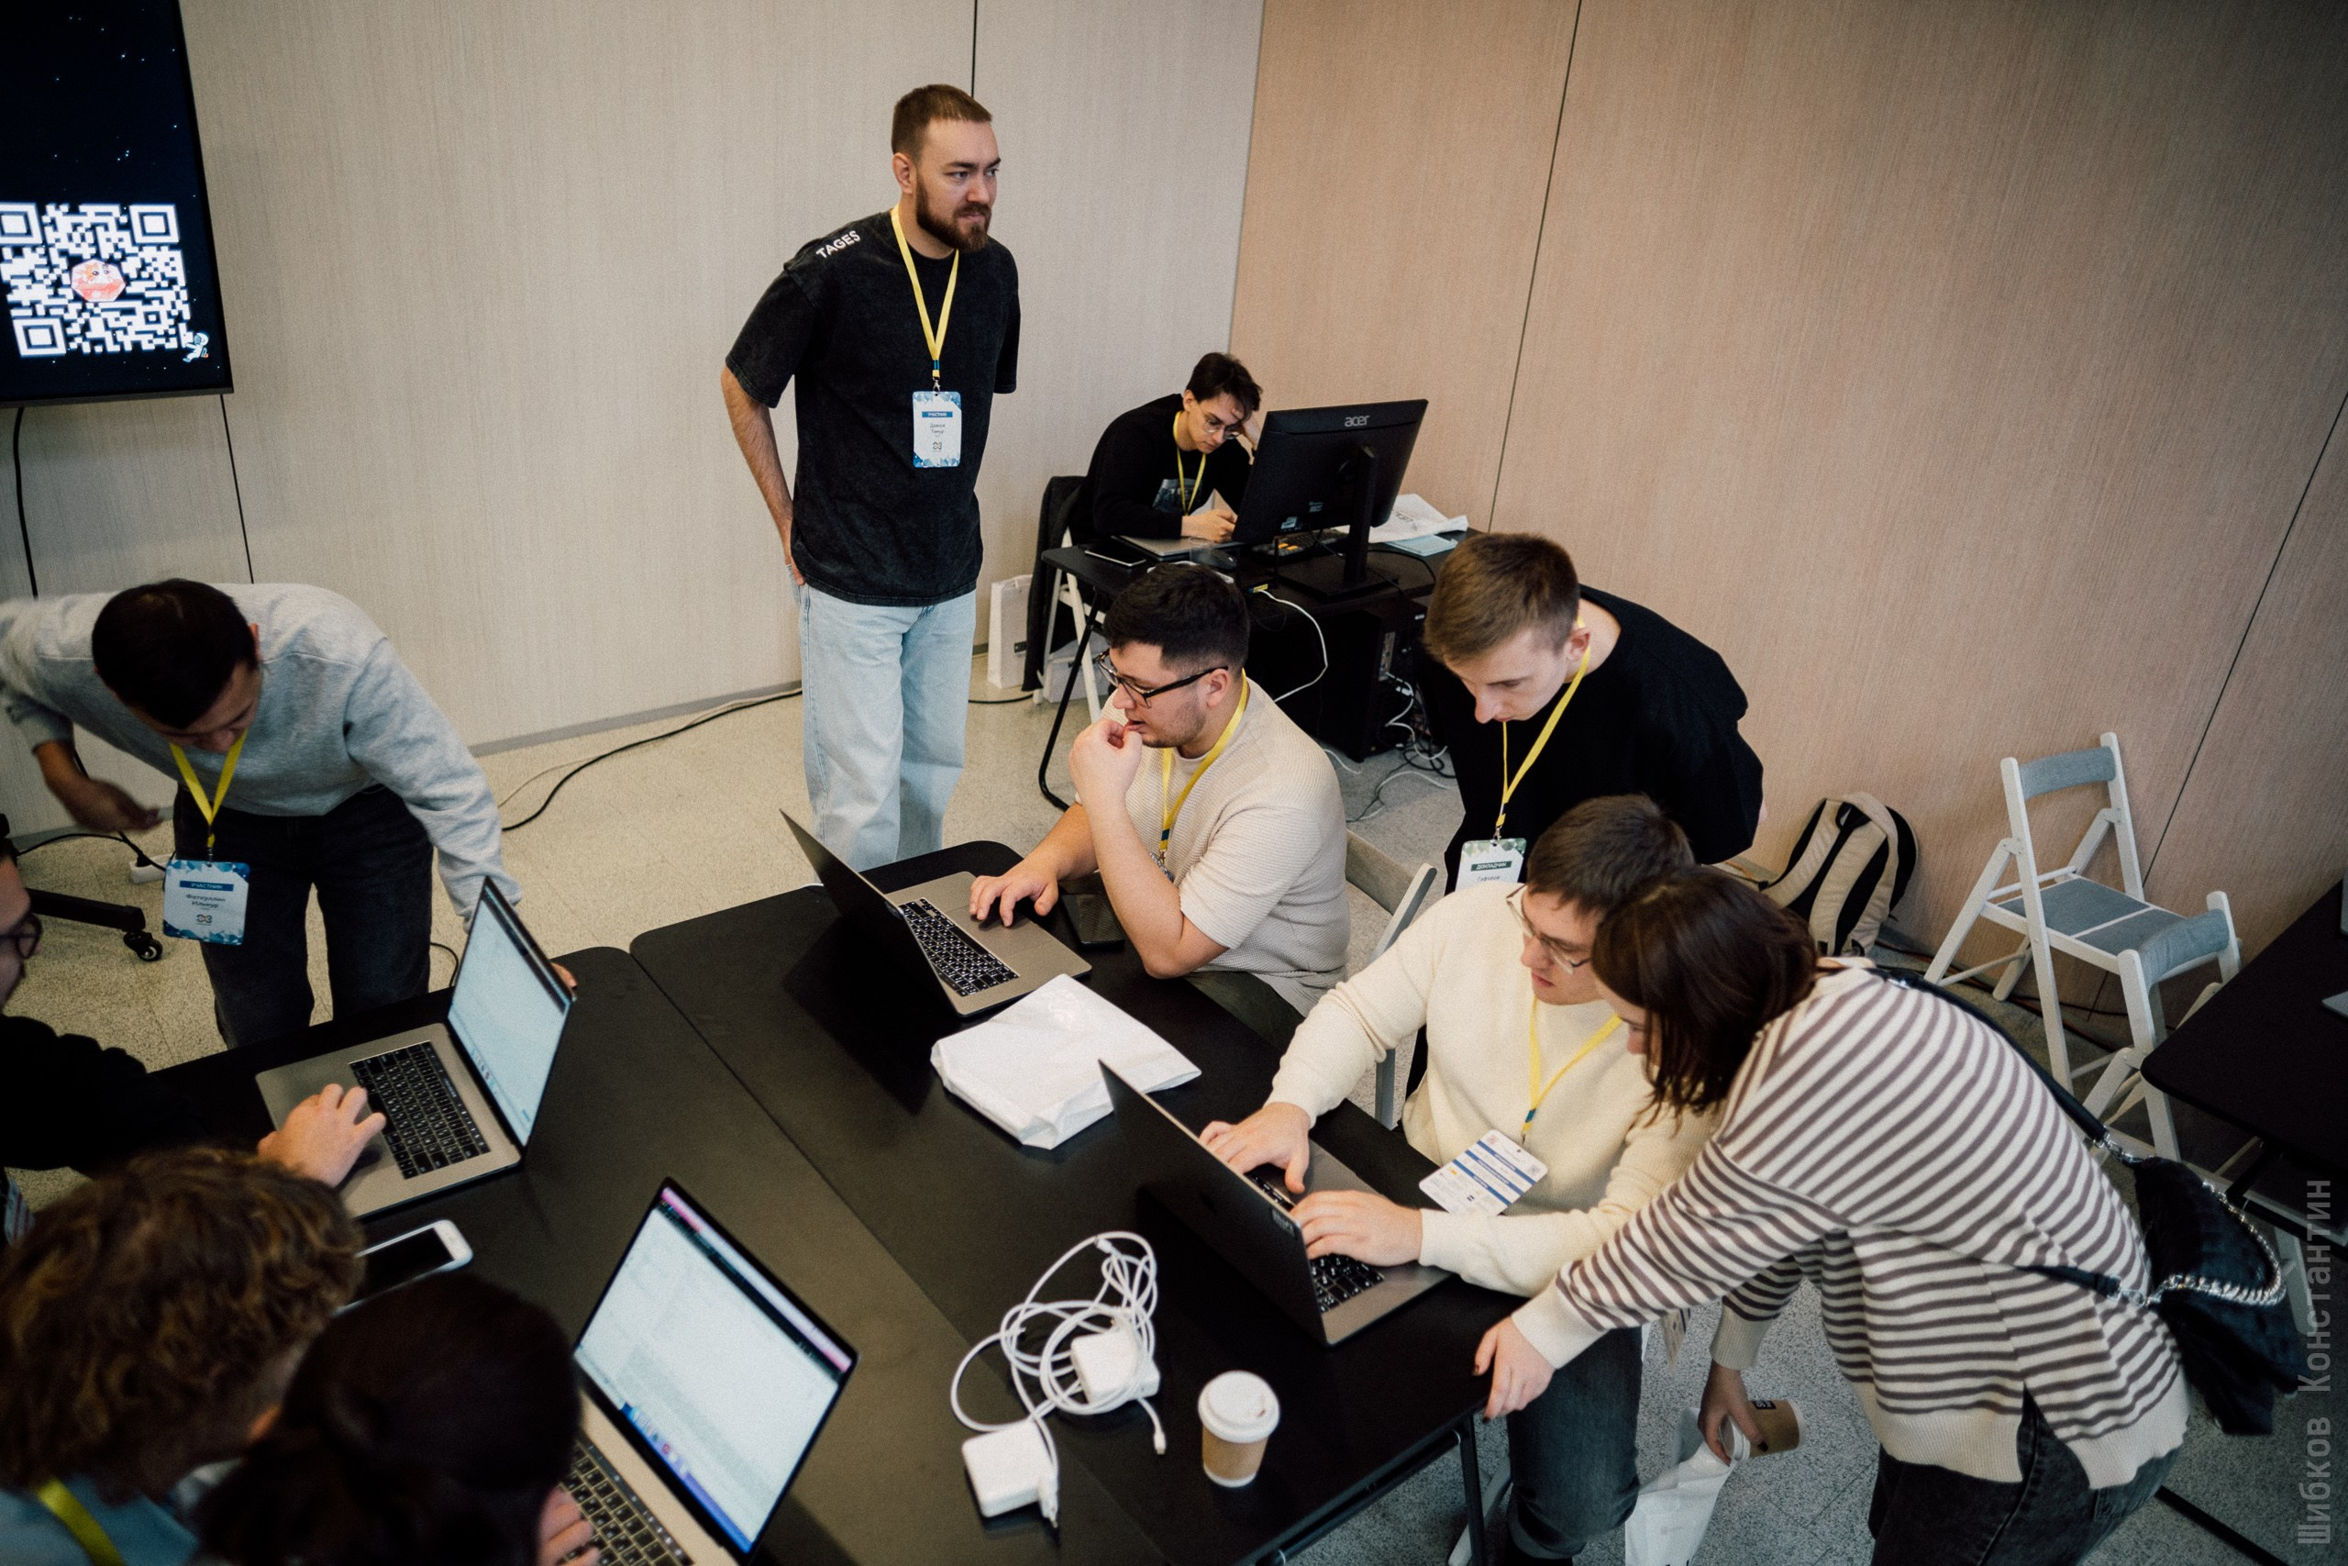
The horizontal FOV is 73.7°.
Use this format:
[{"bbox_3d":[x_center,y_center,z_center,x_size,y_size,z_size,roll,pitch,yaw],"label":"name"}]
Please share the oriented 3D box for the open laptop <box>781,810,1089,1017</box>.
[{"bbox_3d":[-0.359,0.167,2.405,0.353,0.230,0.350,-15,33,-37],"label":"open laptop"}]

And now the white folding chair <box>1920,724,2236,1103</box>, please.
[{"bbox_3d":[2.135,0.343,3.598,0.435,0.780,0.480,-12,31,-32],"label":"white folding chair"}]

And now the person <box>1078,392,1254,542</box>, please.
[{"bbox_3d":[-0.022,-0.696,4.791,0.520,1.210,0.640,-14,32,-34],"label":"person"}]

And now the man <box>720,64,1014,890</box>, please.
[{"bbox_3d":[-0.581,-0.354,3.179,0.530,1.925,0.350,-15,32,-35],"label":"man"}]

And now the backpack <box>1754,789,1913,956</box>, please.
[{"bbox_3d":[1.766,0.257,4.088,0.200,0.450,0.310,0,24,-38],"label":"backpack"}]

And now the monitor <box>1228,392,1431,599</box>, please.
[{"bbox_3d":[0.469,-0.789,4.298,0.612,0.484,0.230,-15,33,-37],"label":"monitor"}]

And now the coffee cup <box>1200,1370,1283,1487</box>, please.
[{"bbox_3d":[0.065,0.667,1.610,0.084,0.094,0.084,5,25,-2],"label":"coffee cup"}]

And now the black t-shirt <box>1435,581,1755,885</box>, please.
[{"bbox_3d":[0.691,-0.059,2.565,0.510,0.600,0.460,22,30,30],"label":"black t-shirt"}]

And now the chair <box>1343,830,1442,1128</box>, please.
[{"bbox_3d":[0.136,0.463,2.968,0.480,0.770,0.440,-15,33,-37],"label":"chair"}]

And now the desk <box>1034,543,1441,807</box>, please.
[{"bbox_3d":[0.333,-0.333,4.728,1.439,0.730,0.692,-15,33,-37],"label":"desk"}]

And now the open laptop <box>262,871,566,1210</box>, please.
[{"bbox_3d":[-0.992,0.337,2.030,0.324,0.233,0.349,-15,32,-35],"label":"open laptop"}]

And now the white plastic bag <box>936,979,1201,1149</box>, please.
[{"bbox_3d":[-0.162,0.381,2.212,0.315,0.050,0.305,-15,33,-37],"label":"white plastic bag"}]

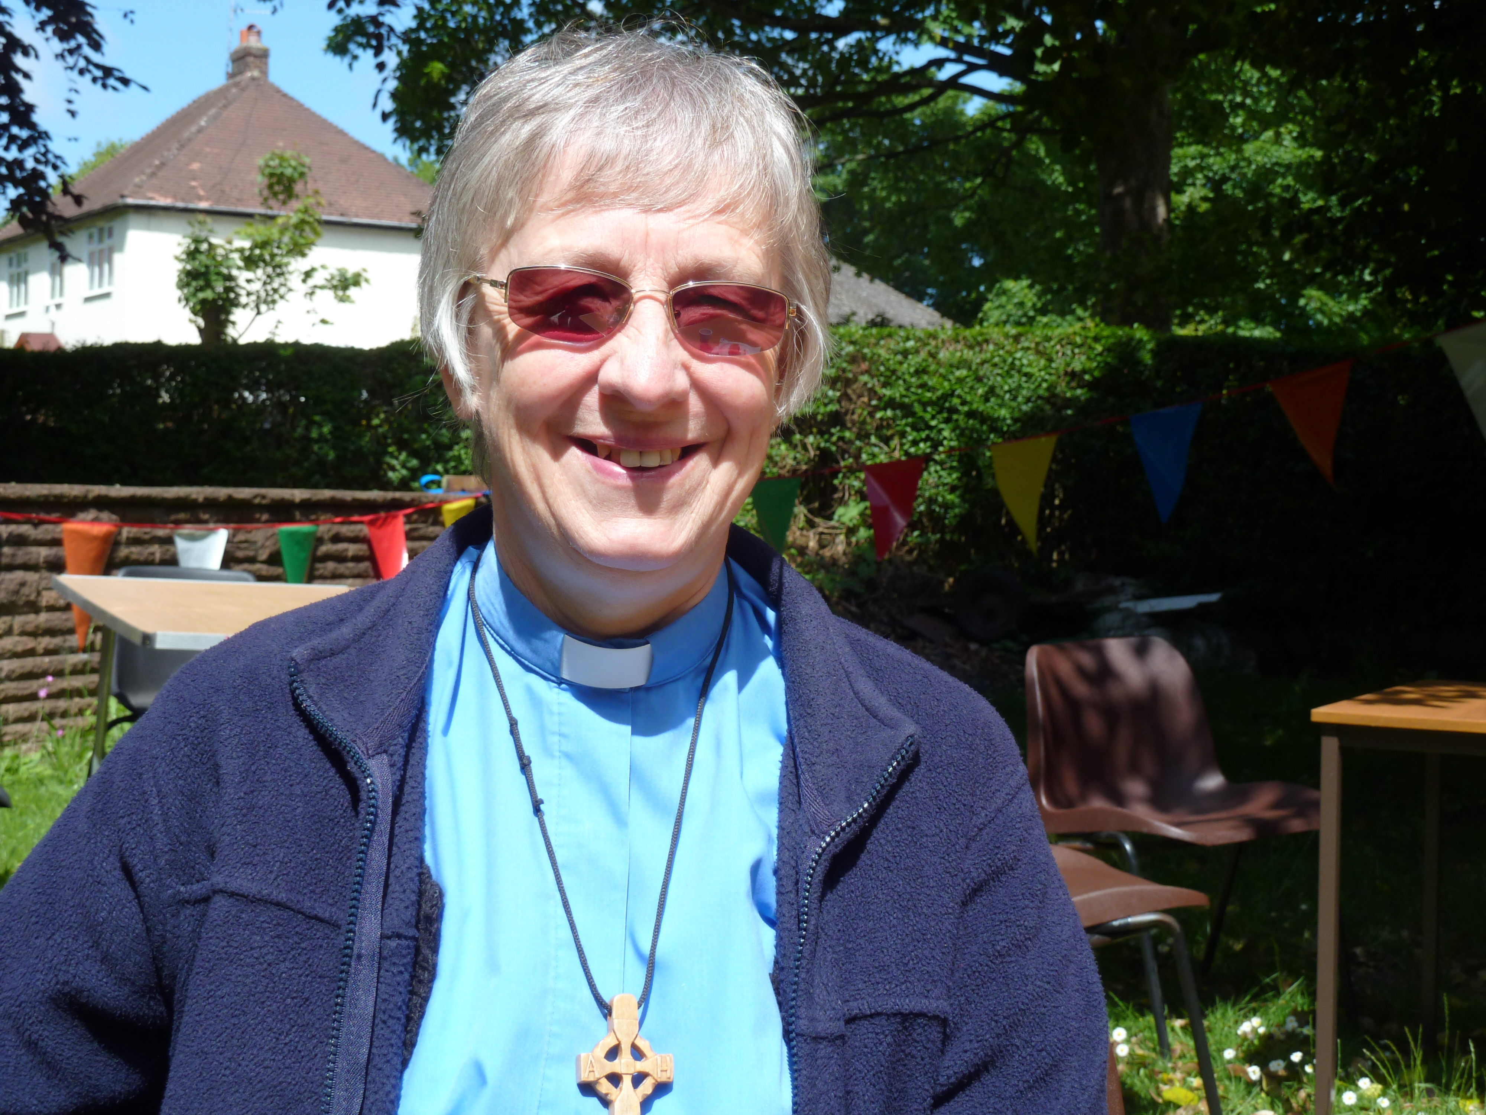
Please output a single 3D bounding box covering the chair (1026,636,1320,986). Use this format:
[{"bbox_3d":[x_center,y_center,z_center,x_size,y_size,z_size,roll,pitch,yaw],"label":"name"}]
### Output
[{"bbox_3d":[0.895,0.567,4.813,0.500,0.770,0.530,-1,1,-34],"label":"chair"}]

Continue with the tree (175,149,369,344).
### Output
[{"bbox_3d":[-5.773,-2.244,28.959,2.400,5.450,2.200,0,1,0],"label":"tree"}]

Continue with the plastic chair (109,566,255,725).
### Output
[{"bbox_3d":[-1.565,0.429,6.841,0.490,0.790,0.520,-1,1,-24],"label":"plastic chair"}]

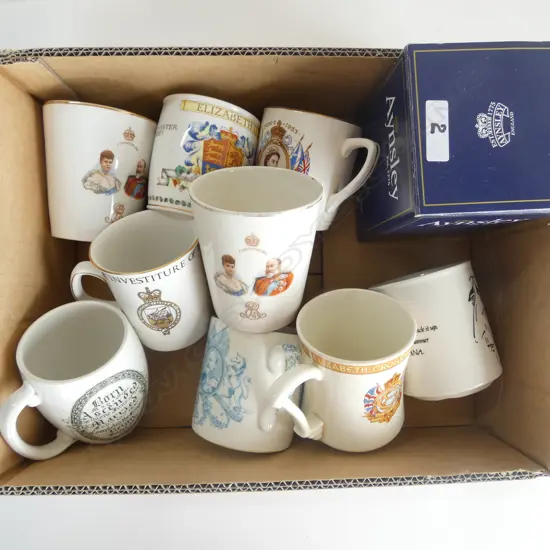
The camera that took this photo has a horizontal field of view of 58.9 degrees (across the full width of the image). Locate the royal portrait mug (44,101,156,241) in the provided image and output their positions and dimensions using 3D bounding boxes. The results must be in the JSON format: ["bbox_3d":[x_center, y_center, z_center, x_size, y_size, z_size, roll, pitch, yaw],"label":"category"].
[{"bbox_3d":[-0.132,-0.071,0.367,0.086,0.086,0.093,8,94,0],"label":"royal portrait mug"}]

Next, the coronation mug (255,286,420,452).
[{"bbox_3d":[0.048,0.076,0.360,0.108,0.083,0.093,-19,126,-19],"label":"coronation mug"}]

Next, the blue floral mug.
[{"bbox_3d":[-0.013,0.086,0.374,0.082,0.105,0.089,12,86,-24],"label":"blue floral mug"}]

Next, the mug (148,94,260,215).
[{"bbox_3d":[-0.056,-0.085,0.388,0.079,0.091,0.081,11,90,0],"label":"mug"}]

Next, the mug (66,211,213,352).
[{"bbox_3d":[-0.102,0.010,0.381,0.107,0.080,0.090,-7,130,2],"label":"mug"}]

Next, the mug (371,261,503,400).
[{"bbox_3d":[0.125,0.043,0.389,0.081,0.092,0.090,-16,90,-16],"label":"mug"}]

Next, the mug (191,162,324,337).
[{"bbox_3d":[-0.012,-0.015,0.339,0.086,0.086,0.095,1,122,0],"label":"mug"}]

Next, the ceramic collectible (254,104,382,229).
[{"bbox_3d":[0.030,-0.078,0.381,0.100,0.078,0.082,17,101,28],"label":"ceramic collectible"}]

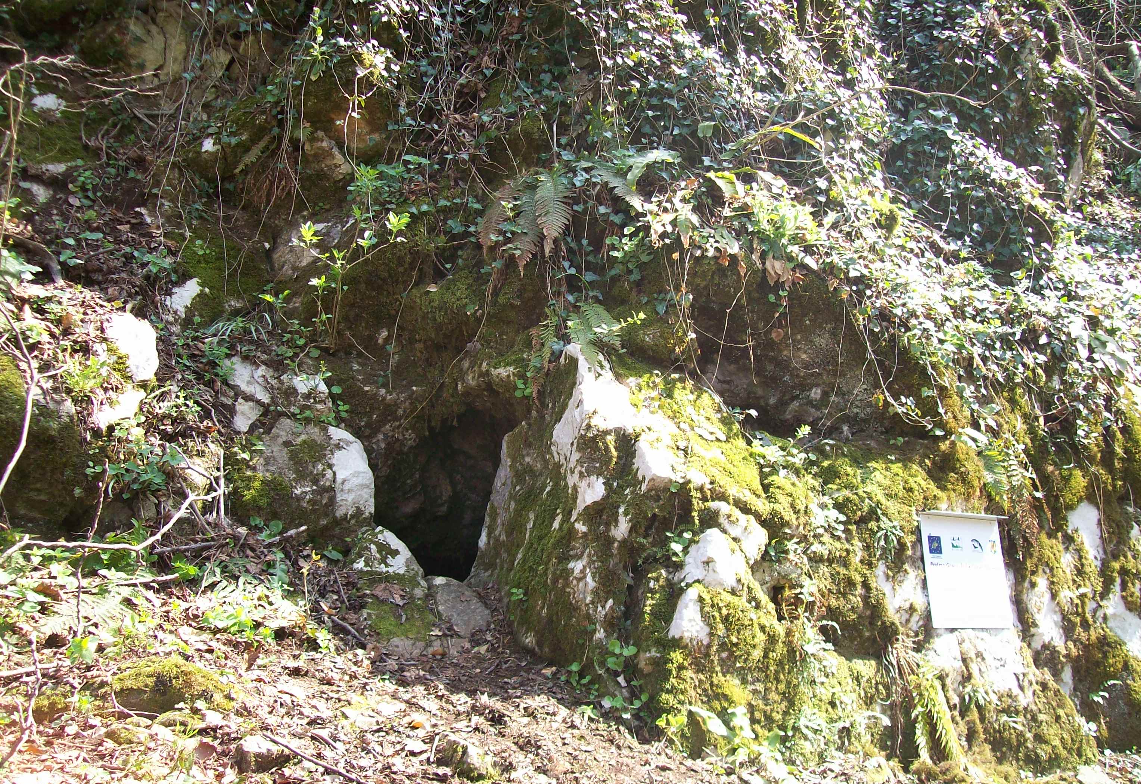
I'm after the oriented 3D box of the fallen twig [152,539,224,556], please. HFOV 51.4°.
[{"bbox_3d":[-1.577,0.642,4.900,0.310,0.035,0.035,-9,0,0],"label":"fallen twig"}]

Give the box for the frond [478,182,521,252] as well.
[{"bbox_3d":[-0.332,-0.829,5.600,0.200,0.332,0.160,0,-2,0],"label":"frond"}]

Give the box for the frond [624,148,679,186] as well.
[{"bbox_3d":[0.383,-1.060,5.600,0.257,0.181,0.160,0,-2,0],"label":"frond"}]

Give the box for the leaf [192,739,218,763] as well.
[{"bbox_3d":[-1.215,1.194,3.950,0.089,0.062,0.050,0,-2,0],"label":"leaf"}]

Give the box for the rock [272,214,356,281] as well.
[{"bbox_3d":[-1.222,-0.675,5.600,0.400,0.310,0.280,0,2,-10],"label":"rock"}]

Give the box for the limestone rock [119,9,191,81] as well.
[{"bbox_3d":[-2.378,-1.985,6.800,0.398,0.406,0.320,0,-2,0],"label":"limestone rock"}]

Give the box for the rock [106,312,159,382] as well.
[{"bbox_3d":[-1.883,-0.193,5.100,0.230,0.290,0.240,0,-2,0],"label":"rock"}]

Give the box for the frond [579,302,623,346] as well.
[{"bbox_3d":[0.137,-0.297,5.200,0.191,0.191,0.150,0,-2,0],"label":"frond"}]

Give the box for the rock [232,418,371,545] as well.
[{"bbox_3d":[-1.170,0.393,5.200,0.580,0.540,0.480,-1,2,-15],"label":"rock"}]

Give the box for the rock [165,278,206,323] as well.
[{"bbox_3d":[-1.898,-0.450,5.850,0.198,0.213,0.180,0,-2,0],"label":"rock"}]

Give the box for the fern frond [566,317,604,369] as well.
[{"bbox_3d":[0.058,-0.208,5.000,0.160,0.220,0.120,0,2,0],"label":"fern frond"}]

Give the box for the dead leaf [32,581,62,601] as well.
[{"bbox_3d":[-2.030,0.772,4.600,0.120,0.050,0.085,0,2,0],"label":"dead leaf"}]

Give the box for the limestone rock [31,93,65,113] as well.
[{"bbox_3d":[-2.732,-1.511,6.200,0.175,0.105,0.130,0,2,-10],"label":"limestone rock"}]

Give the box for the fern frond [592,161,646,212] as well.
[{"bbox_3d":[0.209,-0.883,5.100,0.250,0.200,0.160,-1,2,-20],"label":"fern frond"}]

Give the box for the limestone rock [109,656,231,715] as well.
[{"bbox_3d":[-1.452,1.064,4.300,0.426,0.175,0.300,0,-2,0],"label":"limestone rock"}]

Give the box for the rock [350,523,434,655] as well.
[{"bbox_3d":[-0.749,0.832,5.000,0.350,0.460,0.360,0,2,-10],"label":"rock"}]

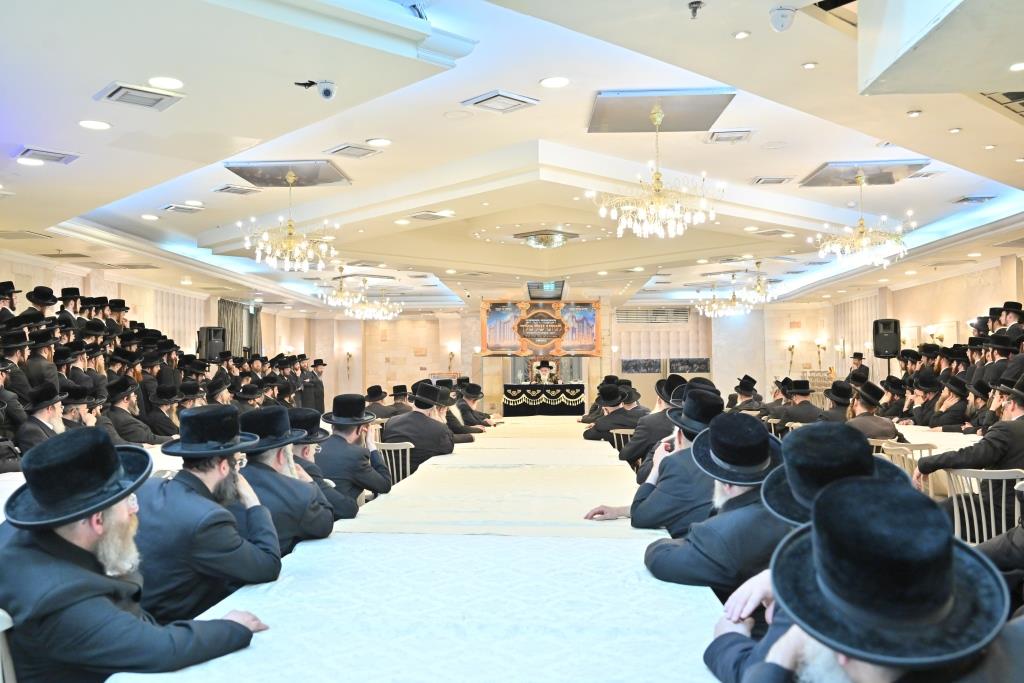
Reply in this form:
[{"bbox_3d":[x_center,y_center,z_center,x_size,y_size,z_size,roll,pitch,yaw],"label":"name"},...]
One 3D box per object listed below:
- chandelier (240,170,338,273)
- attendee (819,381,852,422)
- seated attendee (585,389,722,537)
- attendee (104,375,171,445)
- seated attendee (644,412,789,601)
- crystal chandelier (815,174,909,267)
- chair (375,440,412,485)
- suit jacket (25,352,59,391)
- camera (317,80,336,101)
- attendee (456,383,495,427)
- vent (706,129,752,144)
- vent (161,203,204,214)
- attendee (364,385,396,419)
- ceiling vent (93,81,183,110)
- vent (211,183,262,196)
[{"bbox_3d":[-2.342,-1.265,9.286,1.010,1.058,1.010,0,-2,3],"label":"chandelier"},{"bbox_3d":[4.097,1.190,11.065,0.520,1.340,0.720,1,-2,-15],"label":"attendee"},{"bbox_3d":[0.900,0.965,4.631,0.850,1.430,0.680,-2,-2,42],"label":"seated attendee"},{"bbox_3d":[-3.872,1.065,8.978,0.780,1.410,0.570,1,-2,-25],"label":"attendee"},{"bbox_3d":[0.800,0.960,3.471,0.850,1.365,0.680,-2,-2,40],"label":"seated attendee"},{"bbox_3d":[3.687,-1.275,9.286,1.010,0.995,1.010,0,-2,3],"label":"crystal chandelier"},{"bbox_3d":[-0.909,1.293,7.459,0.450,0.880,0.520,-1,-2,22],"label":"chair"},{"bbox_3d":[-5.169,0.521,9.688,0.500,0.780,0.320,-2,-3,42],"label":"suit jacket"},{"bbox_3d":[-1.053,-1.422,5.004,0.110,0.095,0.110,0,-2,-12],"label":"camera"},{"bbox_3d":[-0.600,1.321,13.360,0.800,1.360,0.580,2,-3,-45],"label":"attendee"},{"bbox_3d":[1.976,-1.847,8.010,0.410,0.040,0.410,0,-2,3],"label":"vent"},{"bbox_3d":[-4.663,-1.889,12.471,0.480,0.060,0.480,2,-3,-41],"label":"vent"},{"bbox_3d":[-1.878,1.242,12.709,0.550,1.280,0.750,0,-2,10],"label":"attendee"},{"bbox_3d":[-2.658,-1.764,6.290,0.480,0.060,0.480,2,-3,-42],"label":"ceiling vent"},{"bbox_3d":[-3.045,-1.675,9.783,0.400,0.050,0.400,2,-3,-42],"label":"vent"}]

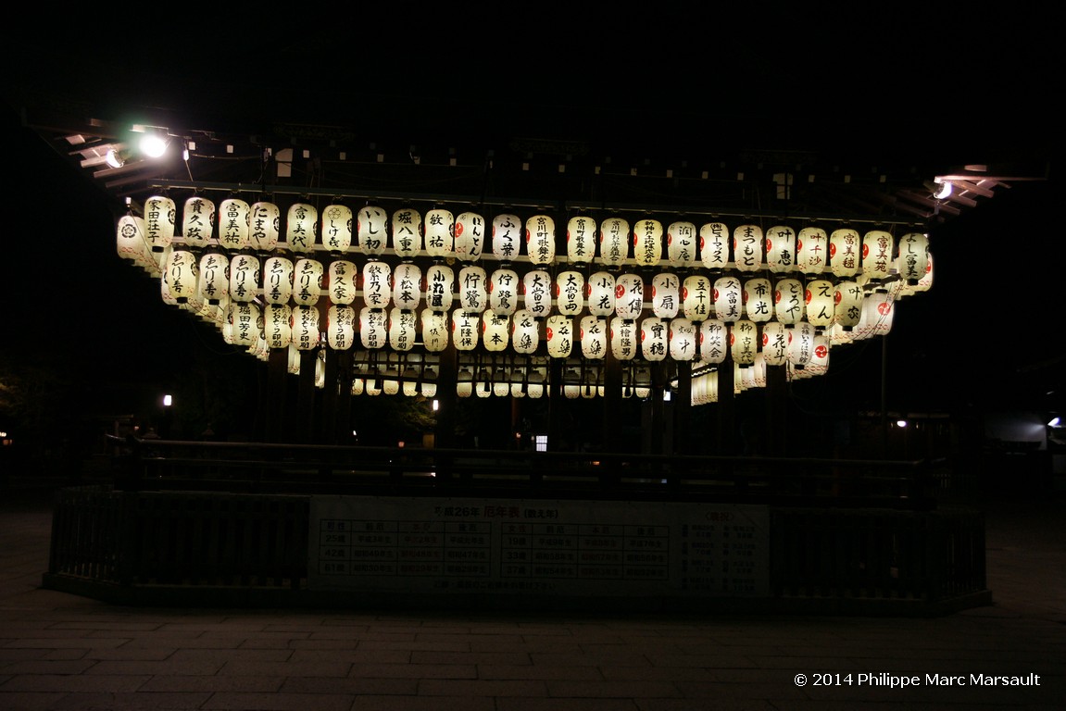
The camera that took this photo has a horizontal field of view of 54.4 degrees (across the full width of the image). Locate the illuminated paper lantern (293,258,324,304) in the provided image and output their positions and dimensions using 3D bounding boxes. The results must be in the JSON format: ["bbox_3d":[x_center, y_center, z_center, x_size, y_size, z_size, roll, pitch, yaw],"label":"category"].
[{"bbox_3d":[-2.767,-0.898,12.797,0.350,0.620,0.350,2,-6,-5],"label":"illuminated paper lantern"}]

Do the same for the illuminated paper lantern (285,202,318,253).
[{"bbox_3d":[-2.525,-1.397,11.327,0.335,0.585,0.335,2,-5,-4],"label":"illuminated paper lantern"}]

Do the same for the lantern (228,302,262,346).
[{"bbox_3d":[-3.351,-0.363,12.116,0.335,0.585,0.335,2,-5,-4],"label":"lantern"}]

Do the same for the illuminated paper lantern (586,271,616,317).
[{"bbox_3d":[0.830,-0.725,12.384,0.335,0.570,0.335,2,-6,-4],"label":"illuminated paper lantern"}]

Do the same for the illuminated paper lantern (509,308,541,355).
[{"bbox_3d":[-0.092,-0.286,12.822,0.310,0.540,0.310,2,-6,-4],"label":"illuminated paper lantern"}]

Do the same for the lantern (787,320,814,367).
[{"bbox_3d":[3.272,-0.141,12.608,0.335,0.585,0.335,2,-5,-4],"label":"lantern"}]

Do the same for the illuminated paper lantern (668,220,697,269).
[{"bbox_3d":[1.674,-1.253,11.639,0.335,0.585,0.335,2,-5,-4],"label":"illuminated paper lantern"}]

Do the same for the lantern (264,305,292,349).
[{"bbox_3d":[-2.994,-0.342,12.142,0.335,0.585,0.335,2,-5,-4],"label":"lantern"}]

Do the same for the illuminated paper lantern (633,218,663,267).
[{"bbox_3d":[1.297,-1.260,11.610,0.335,0.585,0.335,2,-5,-4],"label":"illuminated paper lantern"}]

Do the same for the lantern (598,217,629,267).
[{"bbox_3d":[0.928,-1.278,11.773,0.330,0.560,0.330,2,-6,-4],"label":"lantern"}]

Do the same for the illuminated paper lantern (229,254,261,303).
[{"bbox_3d":[-3.328,-0.891,12.015,0.310,0.540,0.310,2,-6,-4],"label":"illuminated paper lantern"}]

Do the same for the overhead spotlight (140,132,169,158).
[{"bbox_3d":[-4.001,-2.226,10.949,0.290,0.260,0.250,2,16,-1],"label":"overhead spotlight"}]

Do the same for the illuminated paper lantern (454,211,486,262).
[{"bbox_3d":[-0.715,-1.336,11.771,0.335,0.570,0.335,2,-6,0],"label":"illuminated paper lantern"}]

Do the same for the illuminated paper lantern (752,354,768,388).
[{"bbox_3d":[3.827,0.245,17.166,0.350,0.620,0.350,2,-6,-5],"label":"illuminated paper lantern"}]

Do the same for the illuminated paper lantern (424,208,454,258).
[{"bbox_3d":[-1.048,-1.370,11.640,0.330,0.560,0.330,2,-6,-4],"label":"illuminated paper lantern"}]

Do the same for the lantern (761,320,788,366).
[{"bbox_3d":[3.050,-0.139,13.002,0.335,0.570,0.335,3,-6,-11],"label":"lantern"}]

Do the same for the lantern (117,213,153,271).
[{"bbox_3d":[-5.129,-1.504,13.303,0.350,0.620,0.350,2,-6,-5],"label":"lantern"}]

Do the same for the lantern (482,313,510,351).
[{"bbox_3d":[-0.450,-0.302,12.746,0.335,0.570,0.335,3,-6,-12],"label":"lantern"}]

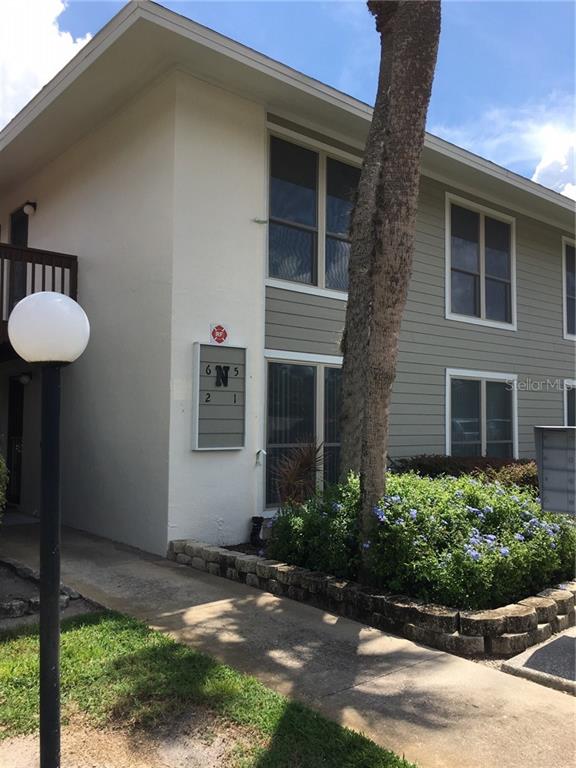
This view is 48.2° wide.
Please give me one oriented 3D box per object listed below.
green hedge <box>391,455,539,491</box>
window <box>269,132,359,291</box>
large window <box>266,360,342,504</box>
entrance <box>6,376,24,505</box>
[{"bbox_3d":[2.741,1.471,9.595,3.350,0.780,0.800,3,-4,-41],"label":"green hedge"},{"bbox_3d":[0.426,-2.148,8.430,1.840,1.850,0.130,3,-4,-41],"label":"window"},{"bbox_3d":[0.401,0.642,8.296,1.840,1.810,0.130,3,-4,-41],"label":"large window"},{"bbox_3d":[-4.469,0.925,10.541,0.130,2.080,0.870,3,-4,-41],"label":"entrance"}]

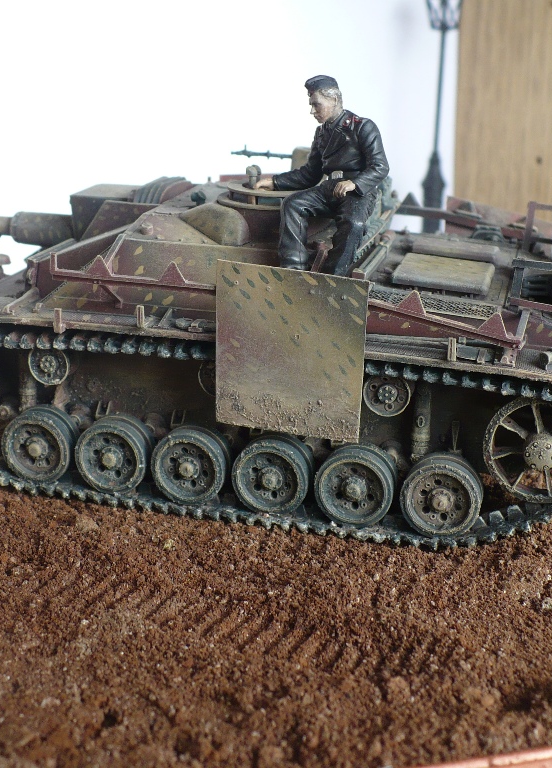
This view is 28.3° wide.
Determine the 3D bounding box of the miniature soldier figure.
[{"bbox_3d":[0.005,-0.039,0.207,0.028,0.037,0.022,18,26,38],"label":"miniature soldier figure"}]

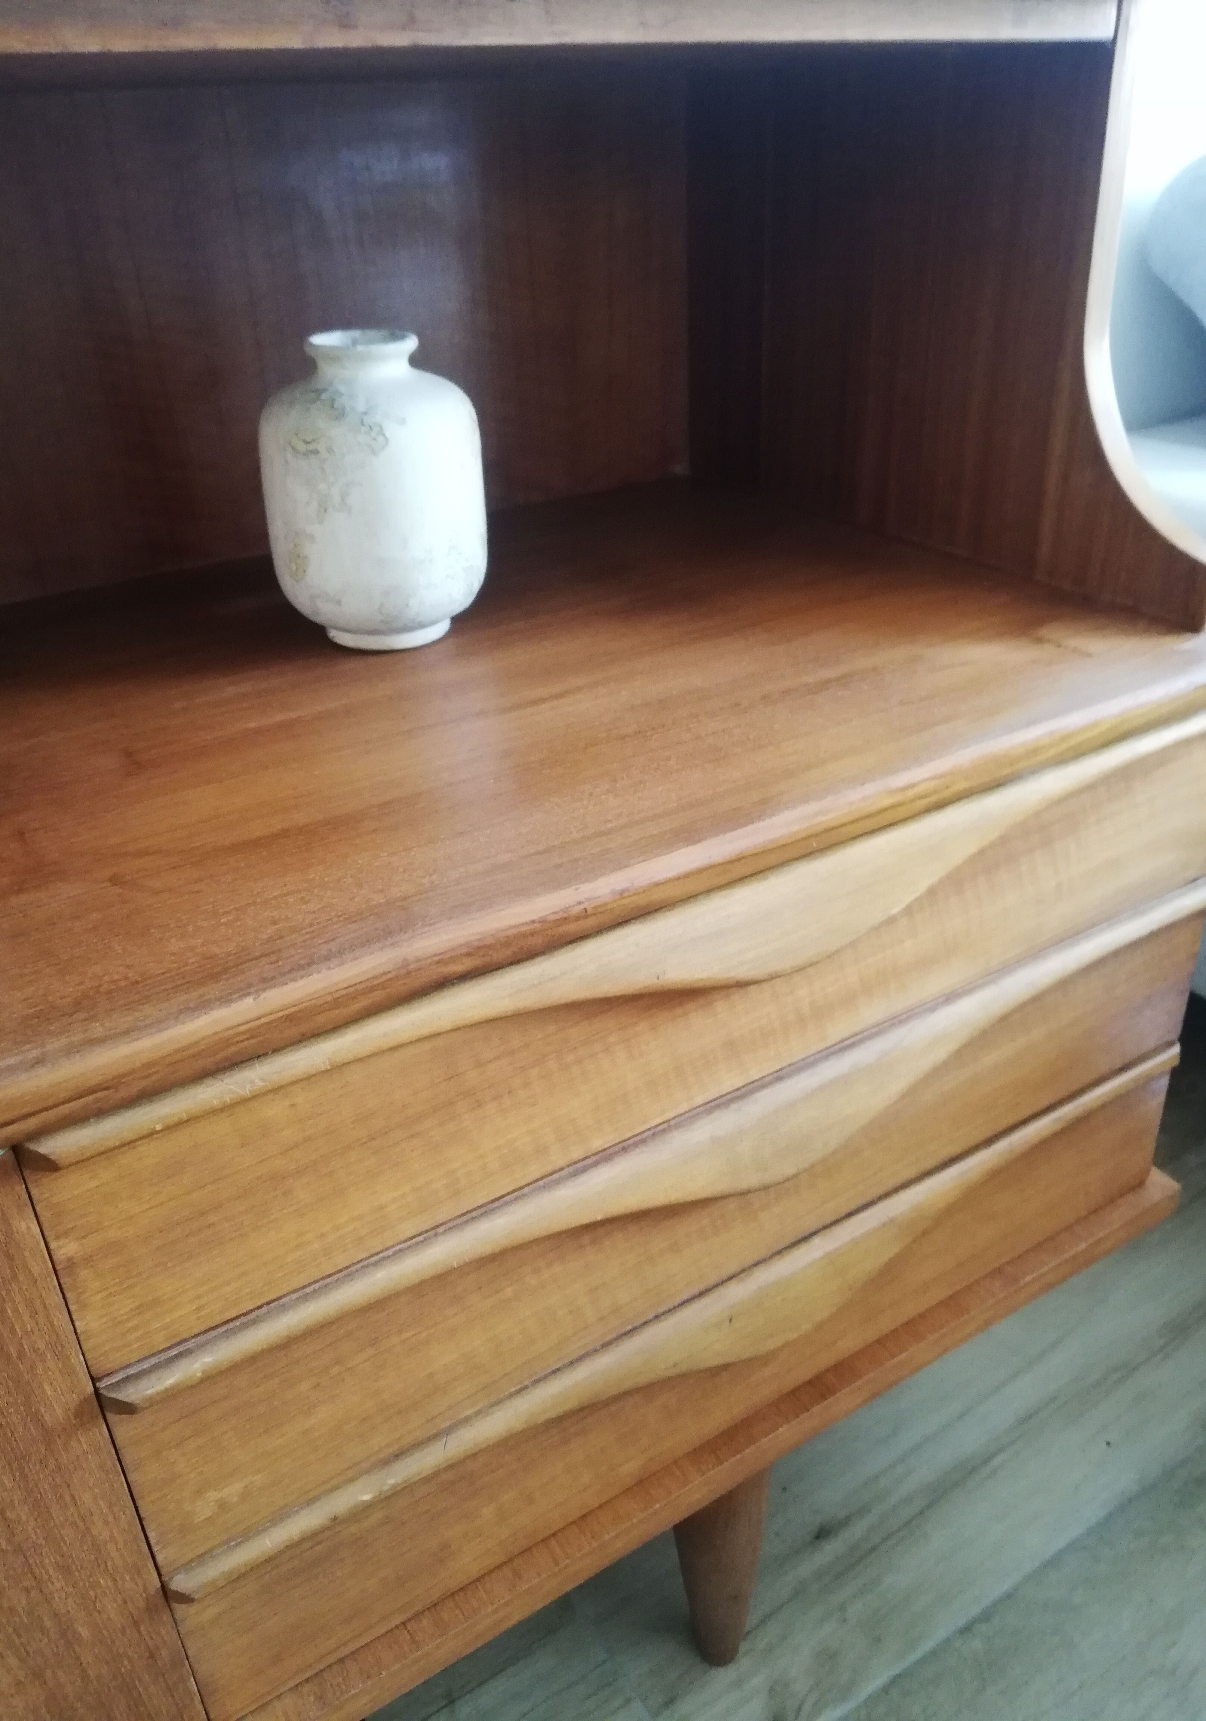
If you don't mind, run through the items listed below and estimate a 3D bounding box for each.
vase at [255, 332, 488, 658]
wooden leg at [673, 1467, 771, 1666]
[{"bbox_3d":[-0.101,-0.164,0.575,0.098,0.128,0.098,-19,33,-26],"label":"vase"},{"bbox_3d":[0.060,0.342,0.661,0.059,0.216,0.059,-2,29,1],"label":"wooden leg"}]

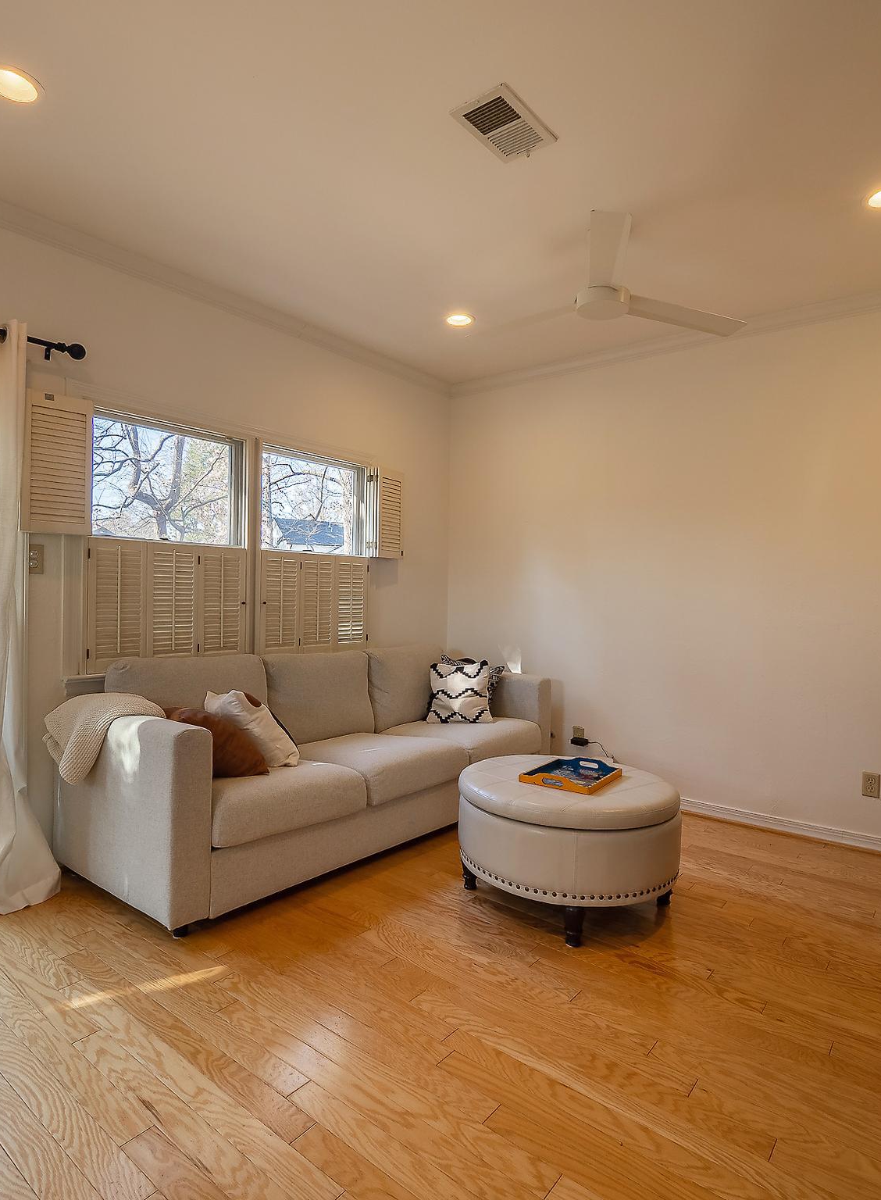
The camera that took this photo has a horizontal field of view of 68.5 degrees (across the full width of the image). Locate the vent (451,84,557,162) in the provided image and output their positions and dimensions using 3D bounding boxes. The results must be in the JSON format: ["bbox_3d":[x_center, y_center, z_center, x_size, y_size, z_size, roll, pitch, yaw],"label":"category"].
[{"bbox_3d":[0.201,-1.450,1.997,0.193,0.030,0.289,2,1,41],"label":"vent"}]

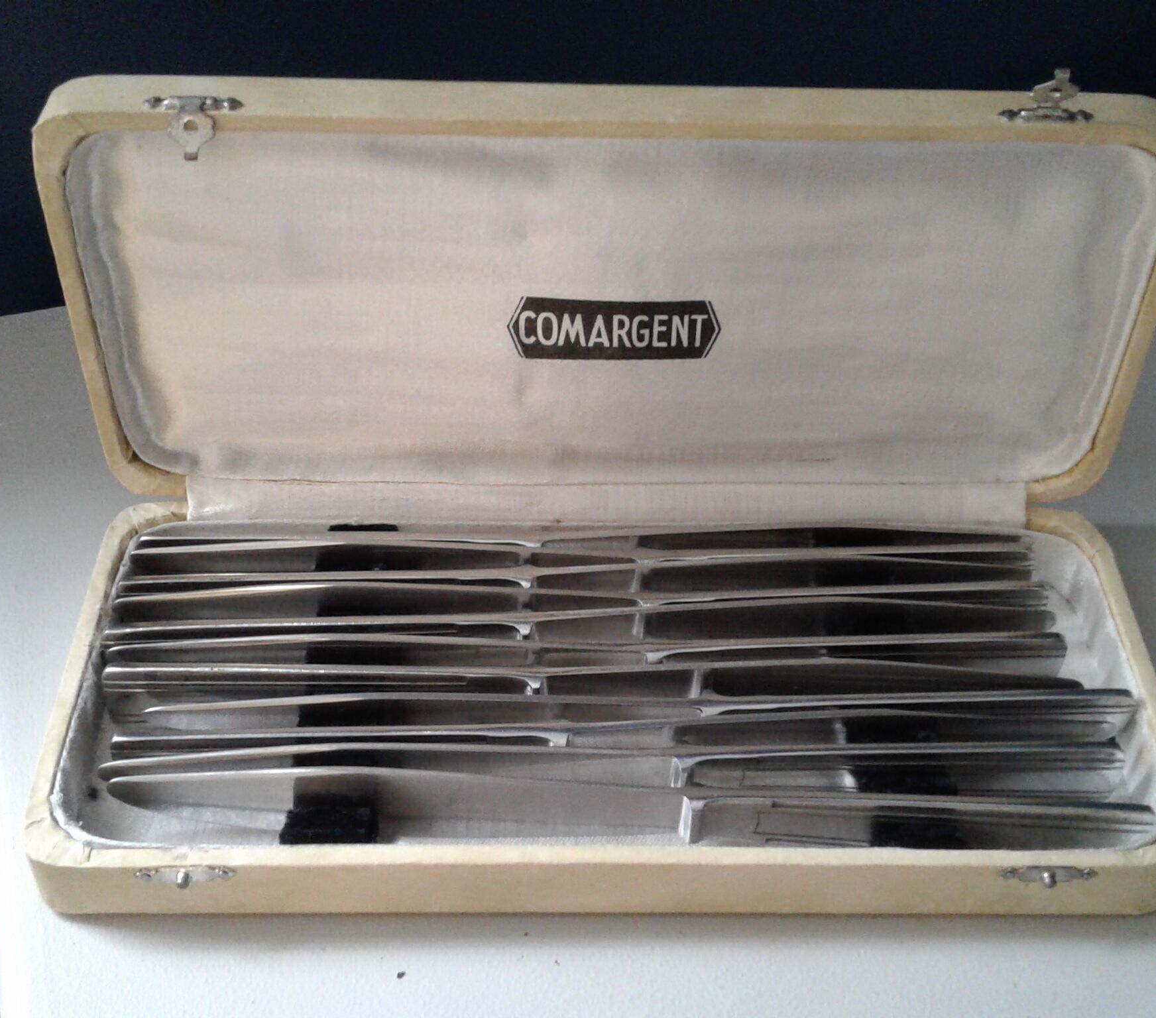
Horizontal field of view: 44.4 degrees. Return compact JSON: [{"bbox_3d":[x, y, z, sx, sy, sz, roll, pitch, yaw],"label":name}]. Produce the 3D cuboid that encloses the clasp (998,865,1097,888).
[{"bbox_3d":[0.104,0.082,0.312,0.021,0.007,0.003,0,47,-1],"label":"clasp"}]

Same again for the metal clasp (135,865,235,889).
[{"bbox_3d":[-0.085,0.081,0.308,0.022,0.007,0.003,0,47,-1],"label":"metal clasp"}]

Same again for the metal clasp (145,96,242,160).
[{"bbox_3d":[-0.085,-0.085,0.314,0.022,0.011,0.010,0,39,-1],"label":"metal clasp"}]

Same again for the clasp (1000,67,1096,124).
[{"bbox_3d":[0.105,-0.092,0.313,0.021,0.013,0.009,0,39,-1],"label":"clasp"}]

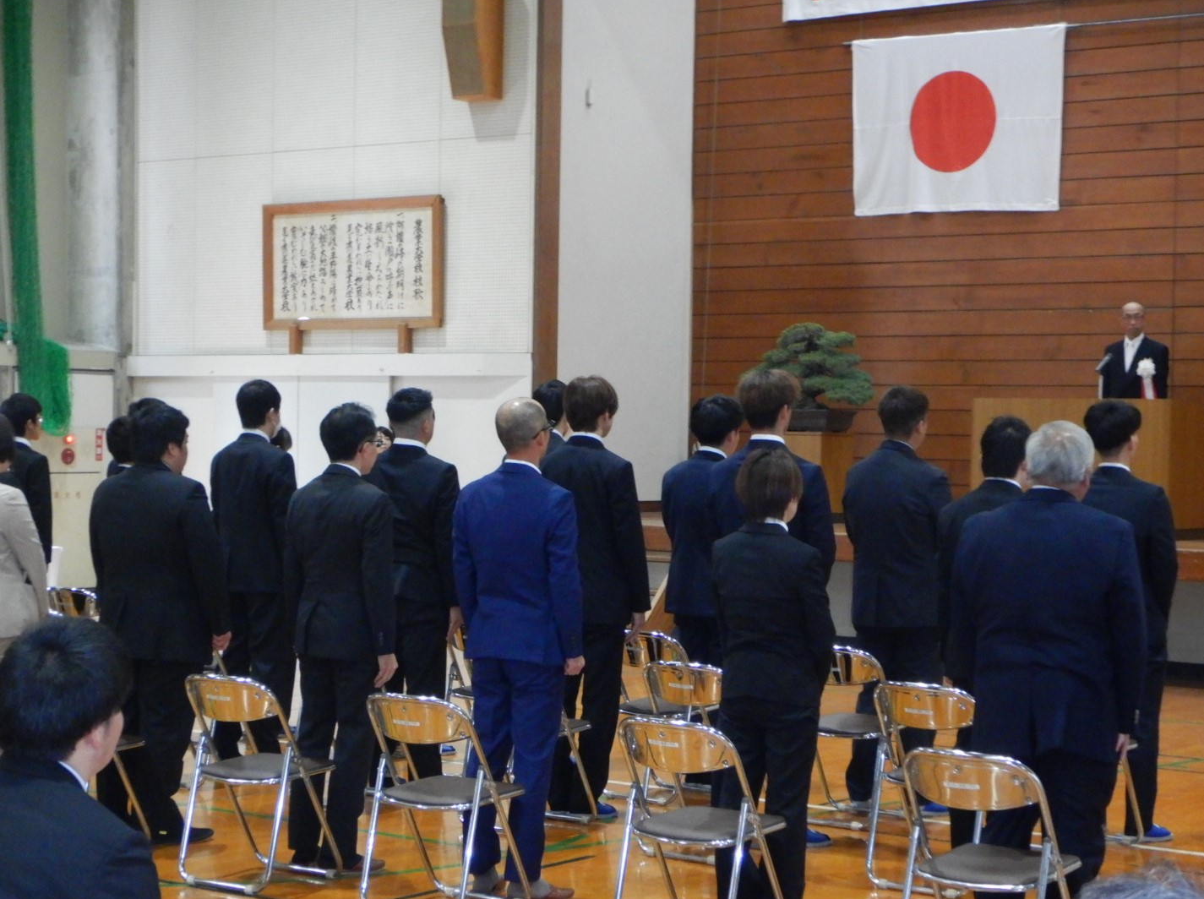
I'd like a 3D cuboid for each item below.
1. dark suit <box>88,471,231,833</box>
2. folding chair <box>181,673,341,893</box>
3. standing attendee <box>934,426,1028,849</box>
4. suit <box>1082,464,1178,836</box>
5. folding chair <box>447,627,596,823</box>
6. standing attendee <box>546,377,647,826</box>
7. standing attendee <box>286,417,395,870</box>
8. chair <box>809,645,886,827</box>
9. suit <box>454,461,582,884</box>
[{"bbox_3d":[-1.718,0.764,8.250,0.570,1.440,0.350,1,1,33],"label":"dark suit"},{"bbox_3d":[-1.197,1.156,7.501,0.440,0.745,0.440,1,1,33],"label":"folding chair"},{"bbox_3d":[1.483,0.717,7.939,0.500,1.701,0.320,1,1,34],"label":"standing attendee"},{"bbox_3d":[2.128,0.800,8.631,0.500,1.485,0.300,1,1,34],"label":"suit"},{"bbox_3d":[-0.324,1.156,8.705,0.450,0.740,0.460,1,1,33],"label":"folding chair"},{"bbox_3d":[-0.026,0.608,8.894,0.500,1.820,0.320,1,1,33],"label":"standing attendee"},{"bbox_3d":[-0.954,0.673,7.757,0.470,1.700,0.310,1,1,33],"label":"standing attendee"},{"bbox_3d":[1.038,1.182,8.881,0.440,0.740,0.450,1,1,34],"label":"chair"},{"bbox_3d":[-0.295,0.778,7.384,0.500,1.470,0.310,1,1,34],"label":"suit"}]

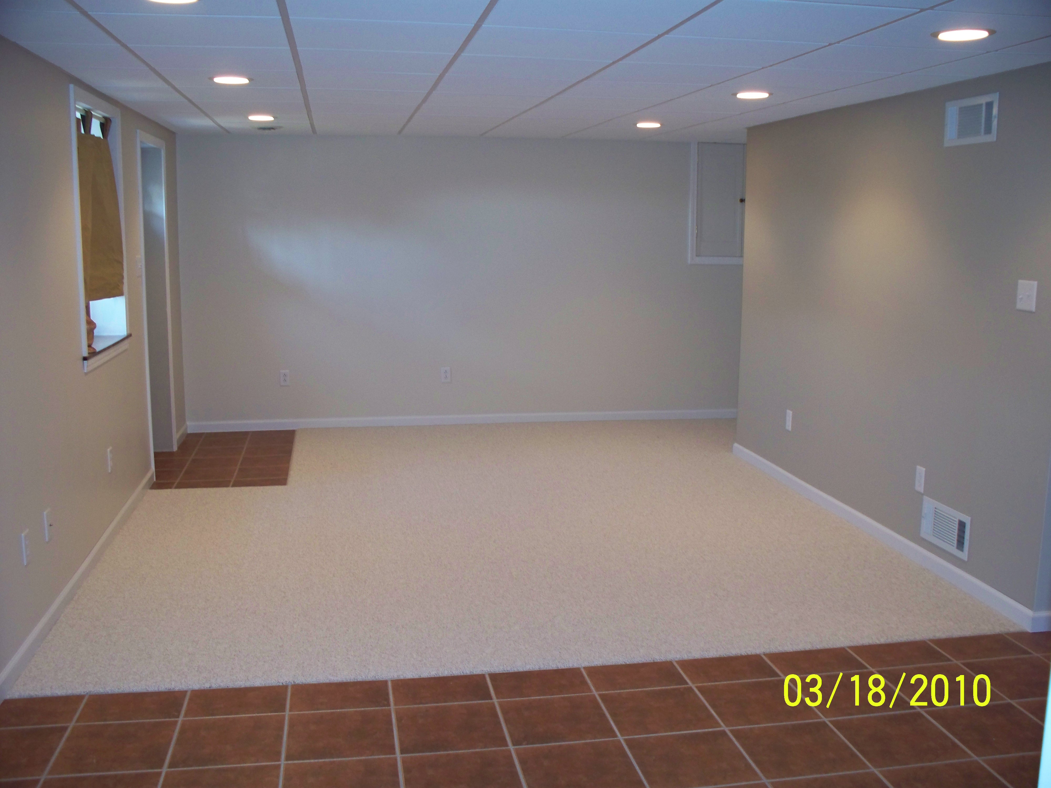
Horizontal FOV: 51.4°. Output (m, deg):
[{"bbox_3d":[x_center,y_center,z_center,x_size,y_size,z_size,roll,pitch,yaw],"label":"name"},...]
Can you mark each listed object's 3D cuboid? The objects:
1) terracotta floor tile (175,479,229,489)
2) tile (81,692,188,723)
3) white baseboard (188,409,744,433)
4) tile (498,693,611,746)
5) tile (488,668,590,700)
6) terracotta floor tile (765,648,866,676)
[{"bbox_3d":[-1.902,0.540,6.463,0.330,0.010,0.168,-1,9,-10],"label":"terracotta floor tile"},{"bbox_3d":[-1.238,0.988,3.434,0.322,0.010,0.211,-1,9,-10],"label":"tile"},{"bbox_3d":[-0.397,0.205,8.356,4.250,0.078,0.013,-1,9,-10],"label":"white baseboard"},{"bbox_3d":[0.092,1.002,3.359,0.323,0.010,0.323,-1,9,-10],"label":"tile"},{"bbox_3d":[0.049,0.981,3.688,0.330,0.010,0.212,-1,9,-10],"label":"tile"},{"bbox_3d":[1.038,0.964,3.901,0.330,0.010,0.210,-1,9,-10],"label":"terracotta floor tile"}]

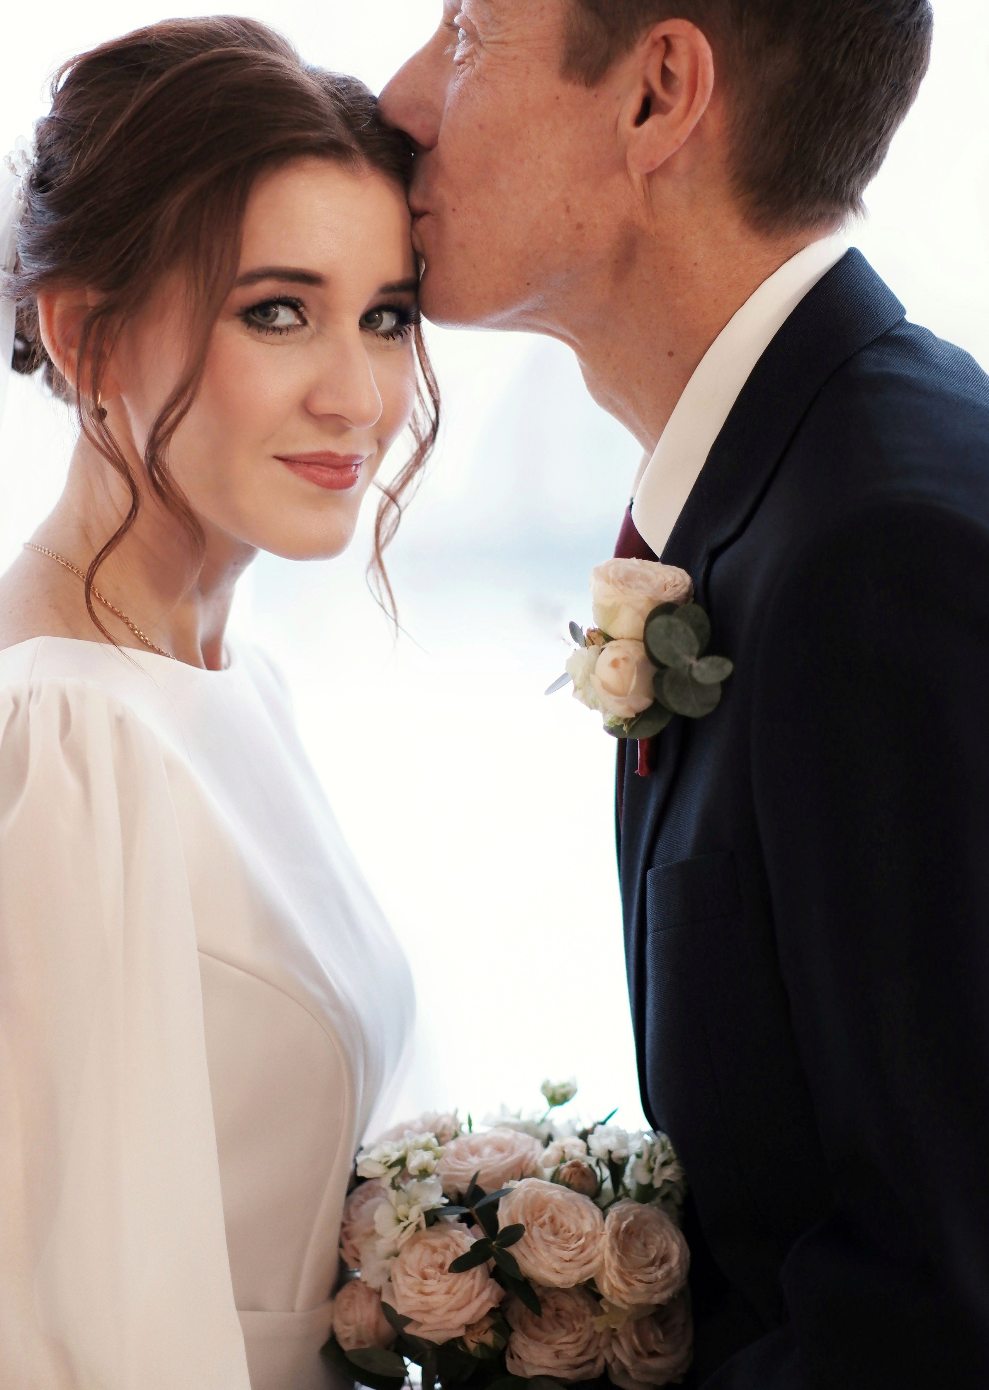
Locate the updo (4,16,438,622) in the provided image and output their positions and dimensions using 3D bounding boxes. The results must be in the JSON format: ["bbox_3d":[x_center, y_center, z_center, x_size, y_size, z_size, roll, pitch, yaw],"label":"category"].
[{"bbox_3d":[-0.129,-0.173,1.620,0.185,0.285,0.225,0,4,-44],"label":"updo"}]

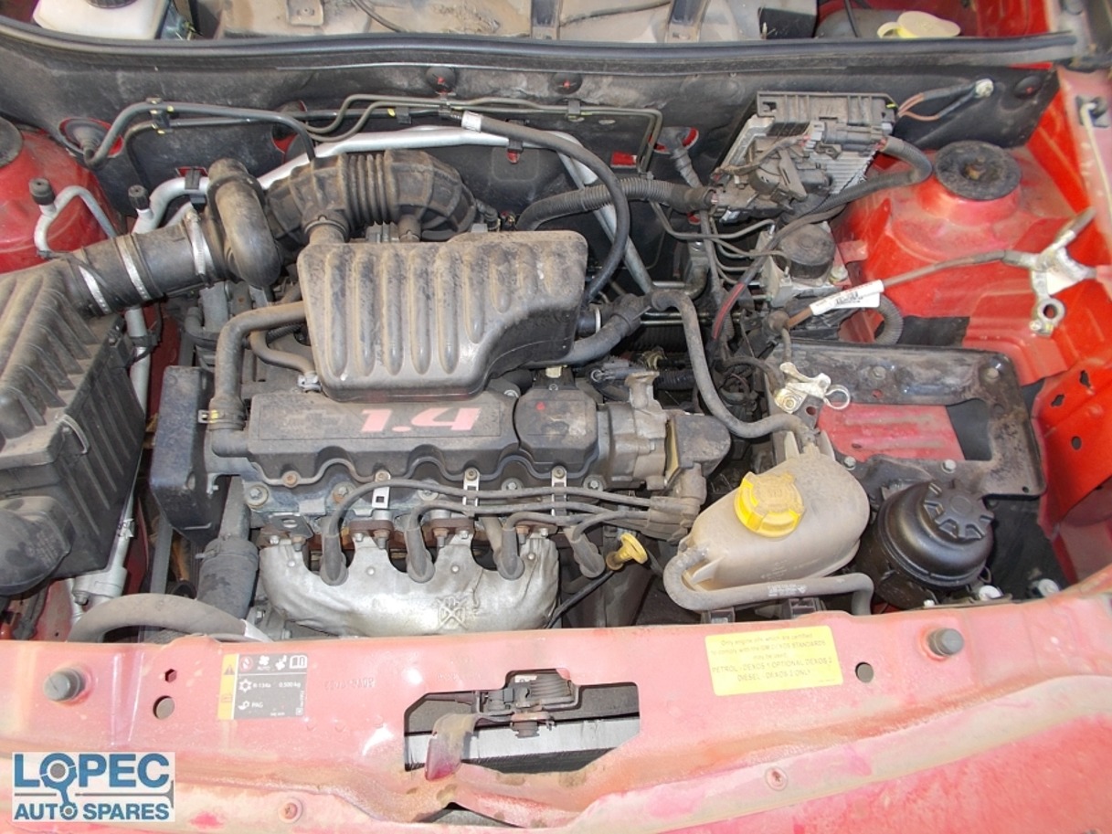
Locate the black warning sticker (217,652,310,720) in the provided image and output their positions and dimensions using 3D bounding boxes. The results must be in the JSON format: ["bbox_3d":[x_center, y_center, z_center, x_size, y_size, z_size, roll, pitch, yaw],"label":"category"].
[{"bbox_3d":[-0.238,0.219,0.679,0.069,0.001,0.051,-1,71,-4],"label":"black warning sticker"}]

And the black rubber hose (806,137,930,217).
[{"bbox_3d":[0.347,-0.269,0.938,0.135,0.069,0.073,-1,57,-4],"label":"black rubber hose"}]

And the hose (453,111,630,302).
[{"bbox_3d":[-0.015,-0.234,0.902,0.193,0.134,0.185,-1,57,-4],"label":"hose"}]

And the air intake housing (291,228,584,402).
[{"bbox_3d":[-0.115,-0.098,0.845,0.278,0.095,0.168,0,62,-8],"label":"air intake housing"}]

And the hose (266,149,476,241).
[{"bbox_3d":[-0.195,-0.232,0.878,0.215,0.105,0.095,-1,57,-4],"label":"hose"}]

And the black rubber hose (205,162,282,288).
[{"bbox_3d":[-0.316,-0.195,0.850,0.068,0.082,0.108,0,62,-8],"label":"black rubber hose"}]

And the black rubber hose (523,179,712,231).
[{"bbox_3d":[0.077,-0.248,0.987,0.248,0.051,0.073,-4,57,-6],"label":"black rubber hose"}]

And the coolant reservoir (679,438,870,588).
[{"bbox_3d":[0.218,0.102,0.850,0.182,0.130,0.125,0,62,-8],"label":"coolant reservoir"}]

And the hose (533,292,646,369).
[{"bbox_3d":[0.043,-0.092,0.915,0.125,0.062,0.054,-32,64,-22],"label":"hose"}]

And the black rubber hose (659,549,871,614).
[{"bbox_3d":[0.208,0.164,0.815,0.200,0.052,0.052,0,62,-8],"label":"black rubber hose"}]

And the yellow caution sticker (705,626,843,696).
[{"bbox_3d":[0.192,0.214,0.735,0.116,0.002,0.051,-2,66,-9],"label":"yellow caution sticker"}]

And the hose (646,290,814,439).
[{"bbox_3d":[0.187,-0.053,0.905,0.160,0.080,0.175,0,62,-8],"label":"hose"}]

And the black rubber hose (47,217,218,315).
[{"bbox_3d":[-0.430,-0.153,0.861,0.159,0.078,0.074,-20,61,-16],"label":"black rubber hose"}]

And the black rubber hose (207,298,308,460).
[{"bbox_3d":[-0.296,-0.036,0.830,0.090,0.065,0.138,0,62,-8],"label":"black rubber hose"}]

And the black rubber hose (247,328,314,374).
[{"bbox_3d":[-0.279,-0.066,0.850,0.064,0.032,0.042,0,62,-8],"label":"black rubber hose"}]

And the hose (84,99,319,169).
[{"bbox_3d":[-0.396,-0.313,0.934,0.258,0.050,0.072,-1,57,-4],"label":"hose"}]

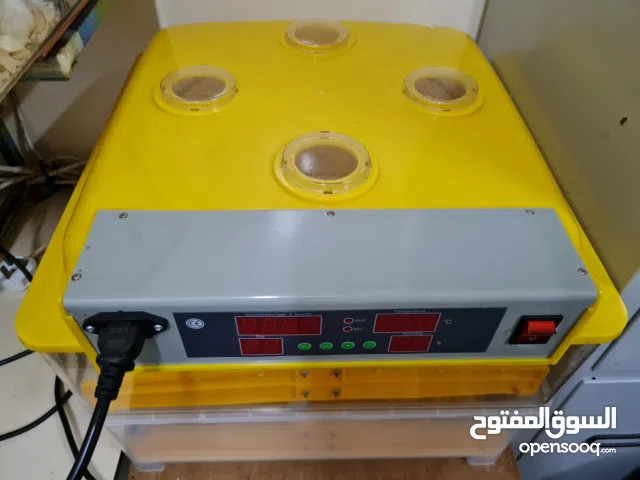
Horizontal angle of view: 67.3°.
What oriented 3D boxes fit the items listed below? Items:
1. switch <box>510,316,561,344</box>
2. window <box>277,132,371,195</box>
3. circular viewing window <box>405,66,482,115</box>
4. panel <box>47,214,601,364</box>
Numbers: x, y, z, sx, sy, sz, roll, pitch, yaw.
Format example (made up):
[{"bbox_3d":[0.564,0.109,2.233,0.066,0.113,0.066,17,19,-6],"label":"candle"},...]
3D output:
[{"bbox_3d":[0.132,0.057,0.293,0.025,0.030,0.011,0,45,-2],"label":"switch"},{"bbox_3d":[0.005,-0.057,0.343,0.064,0.010,0.064,0,45,-2],"label":"window"},{"bbox_3d":[0.105,-0.132,0.420,0.064,0.010,0.064,1,45,-1],"label":"circular viewing window"},{"bbox_3d":[0.006,0.030,0.315,0.300,0.069,0.072,0,45,-2],"label":"panel"}]

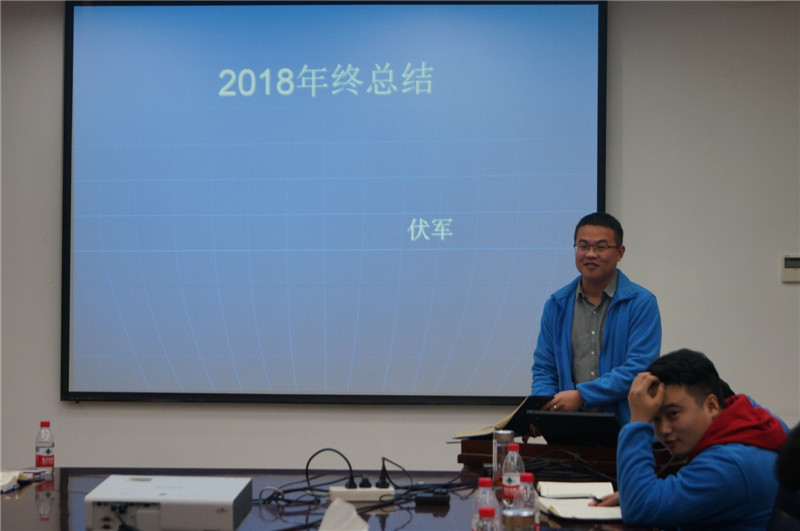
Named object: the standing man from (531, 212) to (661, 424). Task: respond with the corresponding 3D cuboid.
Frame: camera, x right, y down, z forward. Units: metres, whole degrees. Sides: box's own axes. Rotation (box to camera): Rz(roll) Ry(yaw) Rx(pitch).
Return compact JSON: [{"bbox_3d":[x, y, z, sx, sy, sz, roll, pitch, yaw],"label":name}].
[{"bbox_3d":[0.686,0.643,5.875,0.510,1.660,0.400,0,0,23],"label":"standing man"}]

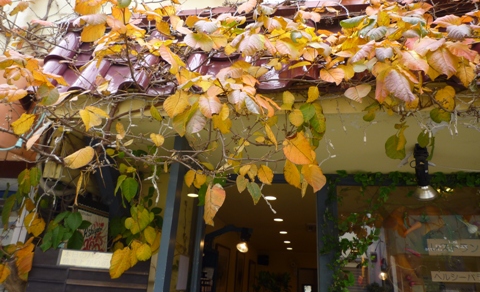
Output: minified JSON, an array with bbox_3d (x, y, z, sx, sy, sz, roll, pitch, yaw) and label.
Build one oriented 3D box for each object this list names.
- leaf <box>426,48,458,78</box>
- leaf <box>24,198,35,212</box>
[{"bbox_3d":[0.858,-0.356,1.480,0.115,0.126,0.050,-4,-24,20],"label":"leaf"},{"bbox_3d":[-1.002,0.283,1.650,0.035,0.062,0.025,8,-22,-10],"label":"leaf"}]

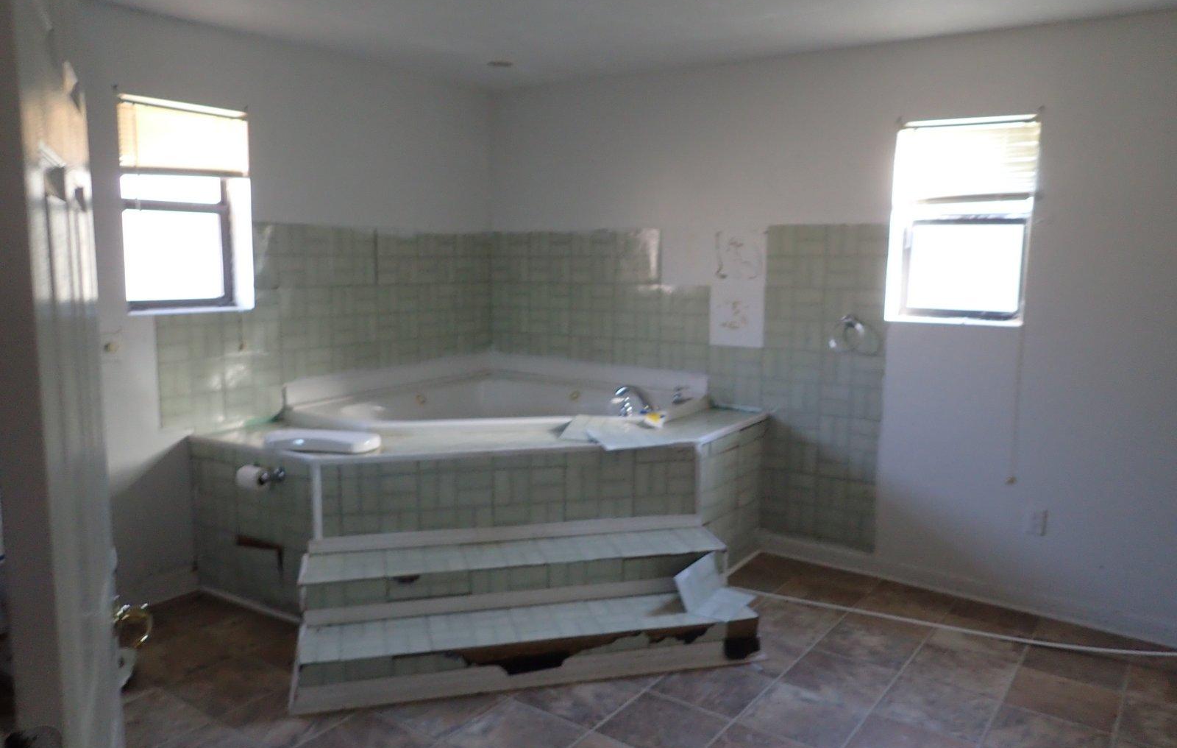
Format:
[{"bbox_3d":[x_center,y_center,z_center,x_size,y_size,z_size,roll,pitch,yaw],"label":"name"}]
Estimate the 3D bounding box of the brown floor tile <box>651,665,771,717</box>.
[{"bbox_3d":[0.434,1.076,2.938,0.315,0.010,0.315,7,10,36],"label":"brown floor tile"}]

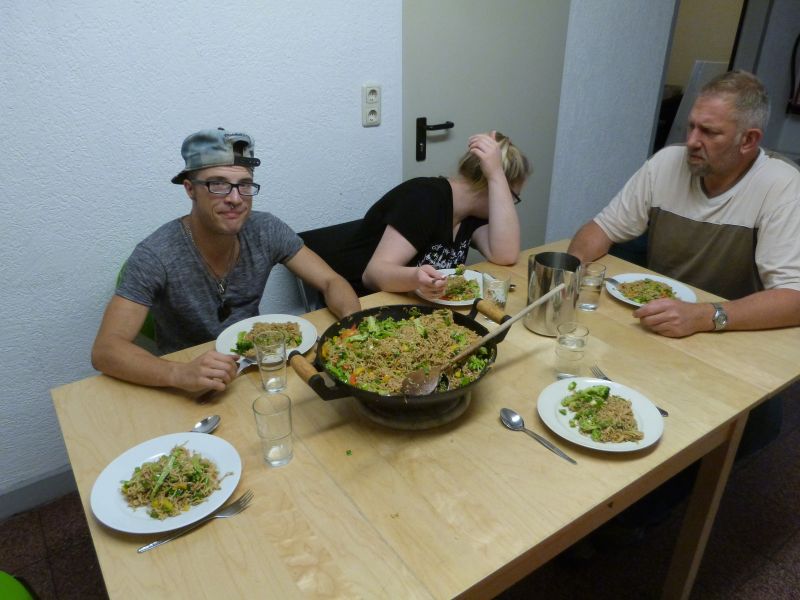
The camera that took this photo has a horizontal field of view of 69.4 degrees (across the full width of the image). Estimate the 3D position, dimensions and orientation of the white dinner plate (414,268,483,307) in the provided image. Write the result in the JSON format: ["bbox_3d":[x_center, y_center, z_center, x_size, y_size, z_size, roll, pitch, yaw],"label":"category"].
[{"bbox_3d":[0.160,-0.030,1.702,0.242,0.024,0.242,0,26,0],"label":"white dinner plate"}]

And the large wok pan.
[{"bbox_3d":[0.016,0.123,1.219,0.490,0.140,0.375,-15,30,-28],"label":"large wok pan"}]

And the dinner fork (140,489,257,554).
[{"bbox_3d":[-0.326,0.356,0.938,0.193,0.018,0.026,-19,31,-35],"label":"dinner fork"}]

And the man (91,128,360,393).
[{"bbox_3d":[-0.452,0.196,1.542,0.640,1.240,0.700,-17,30,-31],"label":"man"}]

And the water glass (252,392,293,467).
[{"bbox_3d":[-0.224,0.236,1.041,0.064,0.122,0.064,0,26,0],"label":"water glass"}]

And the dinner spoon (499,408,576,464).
[{"bbox_3d":[0.268,0.263,1.131,0.042,0.020,0.195,-18,31,-33],"label":"dinner spoon"}]

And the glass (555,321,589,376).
[{"bbox_3d":[0.389,0.119,1.321,0.068,0.118,0.068,0,25,0],"label":"glass"}]

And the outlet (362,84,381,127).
[{"bbox_3d":[-0.106,-0.726,2.160,0.081,0.151,0.016,-17,30,-31],"label":"outlet"}]

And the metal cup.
[{"bbox_3d":[0.392,-0.019,1.494,0.134,0.184,0.160,-13,28,-24],"label":"metal cup"}]

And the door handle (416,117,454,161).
[{"bbox_3d":[0.143,-0.640,2.311,0.145,0.171,0.065,-17,30,-31],"label":"door handle"}]

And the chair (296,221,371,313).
[{"bbox_3d":[-0.019,0.174,2.068,0.500,0.820,0.560,-17,30,-31],"label":"chair"}]

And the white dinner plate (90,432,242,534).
[{"bbox_3d":[-0.402,0.317,1.012,0.248,0.024,0.248,0,25,0],"label":"white dinner plate"}]

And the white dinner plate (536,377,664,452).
[{"bbox_3d":[0.407,0.235,1.185,0.248,0.024,0.248,0,25,0],"label":"white dinner plate"}]

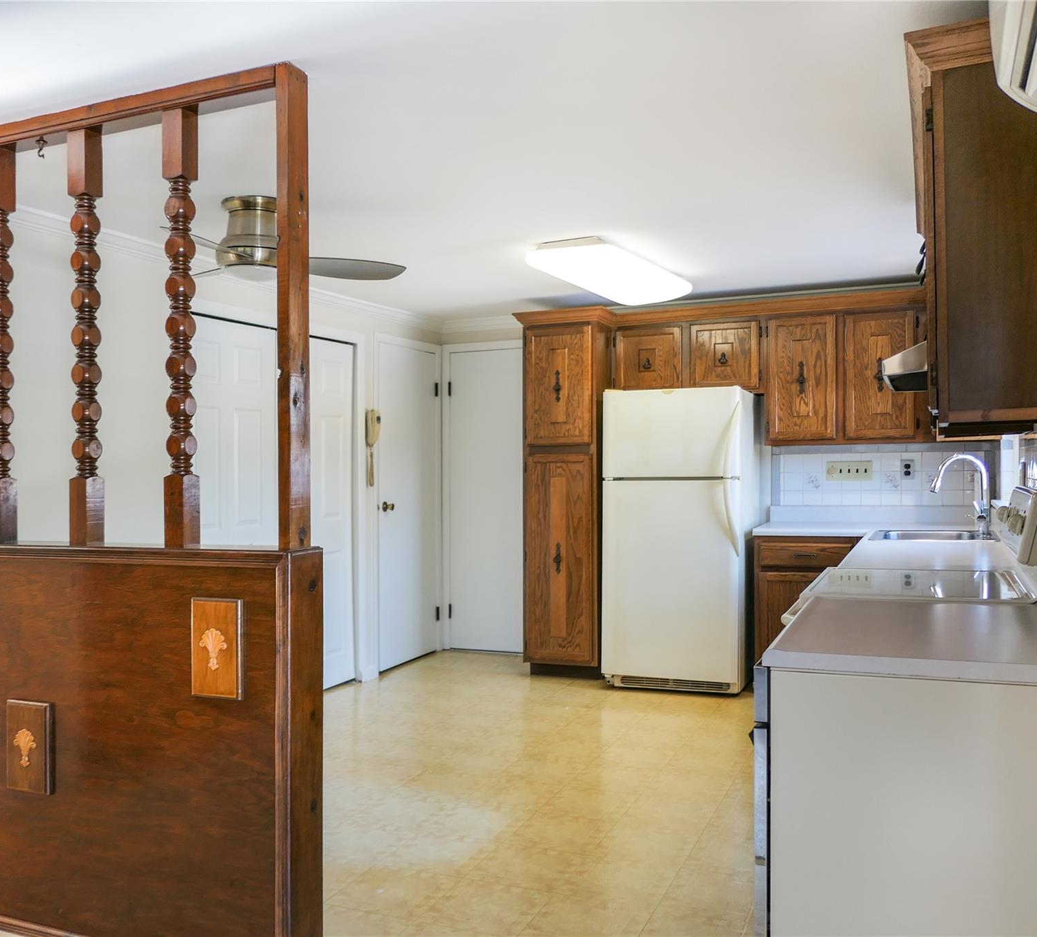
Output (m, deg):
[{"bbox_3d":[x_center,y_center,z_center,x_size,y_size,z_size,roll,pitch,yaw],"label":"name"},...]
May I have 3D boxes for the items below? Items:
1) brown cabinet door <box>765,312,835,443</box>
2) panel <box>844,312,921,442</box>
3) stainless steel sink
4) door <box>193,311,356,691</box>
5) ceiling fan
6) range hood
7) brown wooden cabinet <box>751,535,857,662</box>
[{"bbox_3d":[1.589,-0.501,5.237,0.358,0.683,0.025,0,0,24],"label":"brown cabinet door"},{"bbox_3d":[1.958,-0.503,5.073,0.352,0.683,0.025,0,0,24],"label":"panel"},{"bbox_3d":[1.974,0.399,4.443,0.540,0.170,0.630,-1,0,24],"label":"stainless steel sink"},{"bbox_3d":[-1.247,0.253,4.948,0.050,1.957,1.395,-1,-1,24],"label":"door"},{"bbox_3d":[-1.056,-0.881,3.591,1.080,0.310,1.060,-1,0,24],"label":"ceiling fan"},{"bbox_3d":[1.286,-0.307,2.677,0.440,0.125,0.770,-1,0,24],"label":"range hood"},{"bbox_3d":[1.692,0.803,5.238,0.620,0.870,0.610,-1,0,24],"label":"brown wooden cabinet"}]

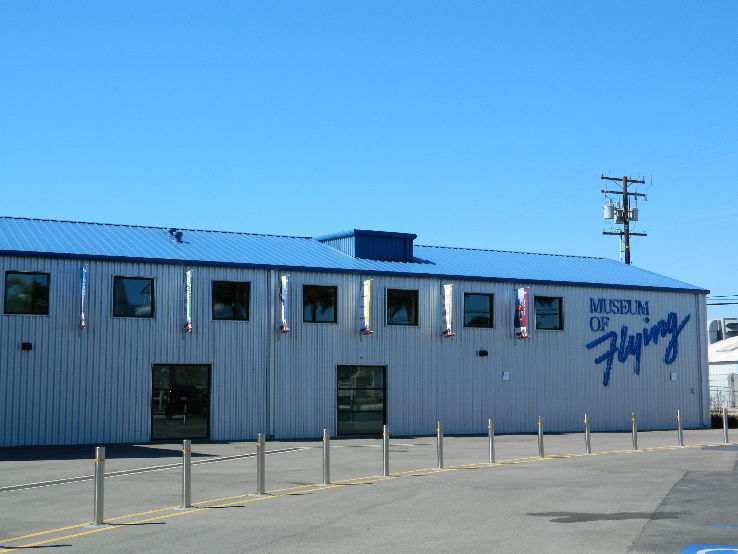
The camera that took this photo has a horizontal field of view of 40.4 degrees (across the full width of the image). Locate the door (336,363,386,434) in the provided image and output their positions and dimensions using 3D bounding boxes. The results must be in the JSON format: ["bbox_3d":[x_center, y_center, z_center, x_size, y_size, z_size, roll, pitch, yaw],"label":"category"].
[{"bbox_3d":[-0.249,4.119,33.253,1.806,2.287,0.120,3,-7,-25],"label":"door"}]

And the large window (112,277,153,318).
[{"bbox_3d":[-7.121,0.620,30.318,1.231,1.203,0.120,3,-7,-25],"label":"large window"}]

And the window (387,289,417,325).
[{"bbox_3d":[1.150,1.054,34.249,1.203,1.196,0.120,3,-7,-25],"label":"window"}]

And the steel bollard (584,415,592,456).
[{"bbox_3d":[5.480,3.943,25.073,0.120,0.961,0.120,3,-7,-25],"label":"steel bollard"}]

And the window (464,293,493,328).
[{"bbox_3d":[3.921,1.198,35.607,1.231,1.231,0.100,3,-7,-26],"label":"window"}]

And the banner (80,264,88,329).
[{"bbox_3d":[-8.316,0.588,29.235,0.060,1.827,0.740,3,-7,-25],"label":"banner"}]

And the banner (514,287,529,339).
[{"bbox_3d":[5.467,1.271,35.885,0.060,1.780,0.770,3,-7,-26],"label":"banner"}]

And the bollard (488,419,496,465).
[{"bbox_3d":[2.611,3.492,21.280,0.115,0.921,0.115,0,-6,0],"label":"bollard"}]

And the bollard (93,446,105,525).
[{"bbox_3d":[-3.241,2.525,12.074,0.115,0.921,0.115,0,-6,0],"label":"bollard"}]

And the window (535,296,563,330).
[{"bbox_3d":[6.615,1.342,36.846,1.234,1.198,0.120,3,-7,-25],"label":"window"}]

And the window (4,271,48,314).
[{"bbox_3d":[-9.883,0.475,29.006,1.225,1.218,0.120,3,-7,-25],"label":"window"}]

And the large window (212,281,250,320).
[{"bbox_3d":[-4.331,0.765,31.620,1.231,1.231,0.100,3,-7,-26],"label":"large window"}]

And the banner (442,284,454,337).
[{"bbox_3d":[2.733,1.158,34.597,0.060,1.780,0.770,3,-7,-26],"label":"banner"}]

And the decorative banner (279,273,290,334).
[{"bbox_3d":[-2.691,0.860,31.911,0.060,1.813,0.740,3,-7,-25],"label":"decorative banner"}]

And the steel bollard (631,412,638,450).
[{"bbox_3d":[6.629,3.862,24.983,0.115,0.921,0.115,0,-6,0],"label":"steel bollard"}]

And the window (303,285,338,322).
[{"bbox_3d":[-1.580,0.909,32.949,1.231,1.231,0.100,3,-7,-26],"label":"window"}]

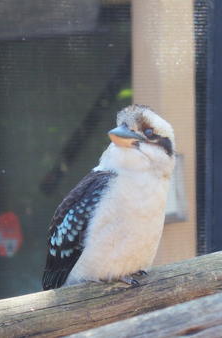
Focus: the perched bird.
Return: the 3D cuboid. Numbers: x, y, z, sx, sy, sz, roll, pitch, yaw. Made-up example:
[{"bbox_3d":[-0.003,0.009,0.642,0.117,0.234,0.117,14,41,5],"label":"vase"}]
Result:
[{"bbox_3d":[-0.006,0.051,2.780,0.135,0.305,0.210,-2,3,-42],"label":"perched bird"}]

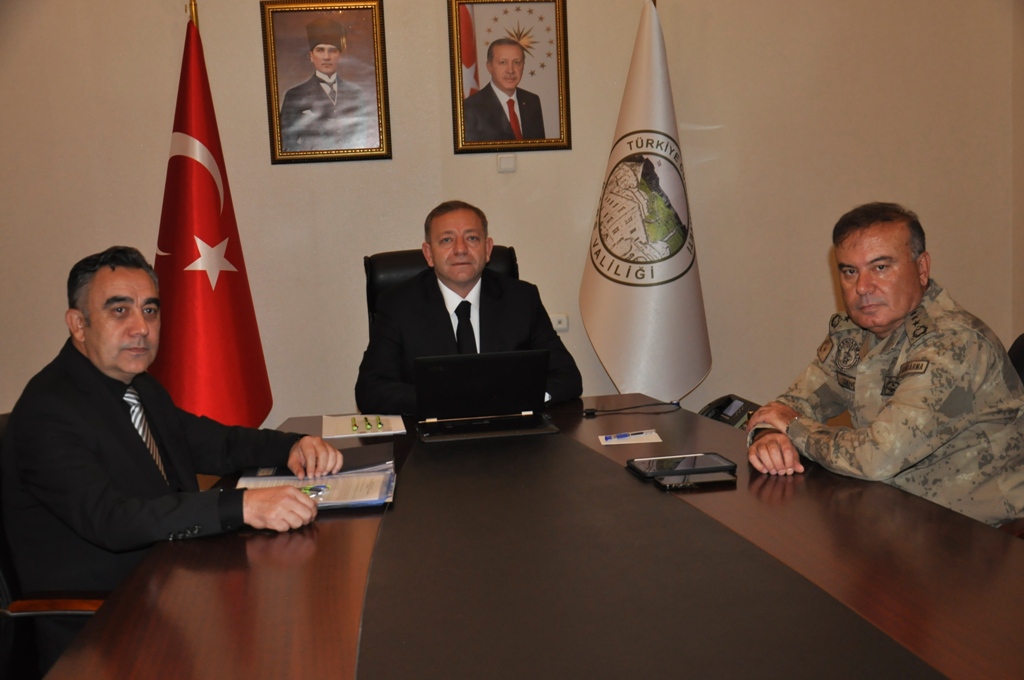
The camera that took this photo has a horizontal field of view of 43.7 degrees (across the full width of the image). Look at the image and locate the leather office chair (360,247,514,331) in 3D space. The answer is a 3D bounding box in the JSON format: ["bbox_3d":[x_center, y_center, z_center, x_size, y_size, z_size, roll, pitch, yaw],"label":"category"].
[{"bbox_3d":[-0.125,0.329,3.749,0.620,1.165,0.680,-4,7,-11],"label":"leather office chair"}]

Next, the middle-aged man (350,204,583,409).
[{"bbox_3d":[-0.108,0.277,3.542,0.610,1.310,0.740,-3,7,-6],"label":"middle-aged man"}]

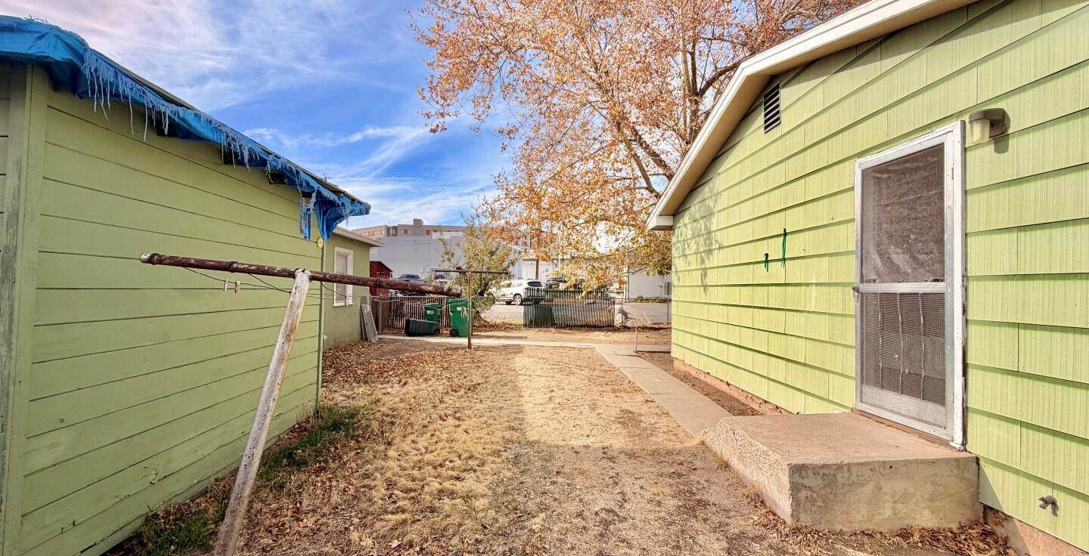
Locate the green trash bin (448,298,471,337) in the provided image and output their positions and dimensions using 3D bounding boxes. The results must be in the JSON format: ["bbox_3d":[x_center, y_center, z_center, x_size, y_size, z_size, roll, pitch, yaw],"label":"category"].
[{"bbox_3d":[-2.390,1.120,12.750,0.790,1.100,0.660,0,-1,-6],"label":"green trash bin"}]

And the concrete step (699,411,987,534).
[{"bbox_3d":[1.927,1.261,3.073,1.170,0.380,1.120,0,-1,-5],"label":"concrete step"}]

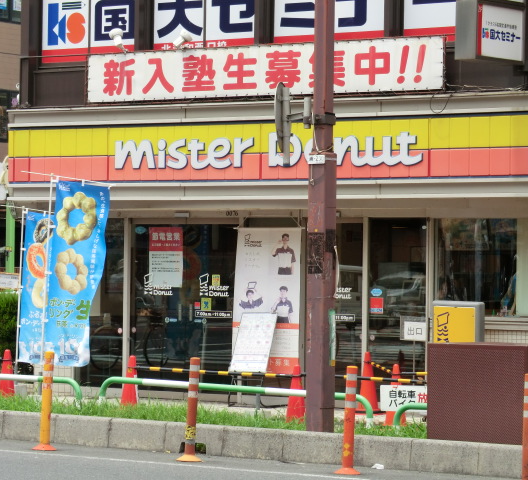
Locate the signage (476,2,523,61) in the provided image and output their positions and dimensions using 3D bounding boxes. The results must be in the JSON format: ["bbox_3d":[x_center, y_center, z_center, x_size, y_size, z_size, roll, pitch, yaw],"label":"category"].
[{"bbox_3d":[2.394,-2.162,23.858,0.200,0.620,1.050,0,-1,36],"label":"signage"}]

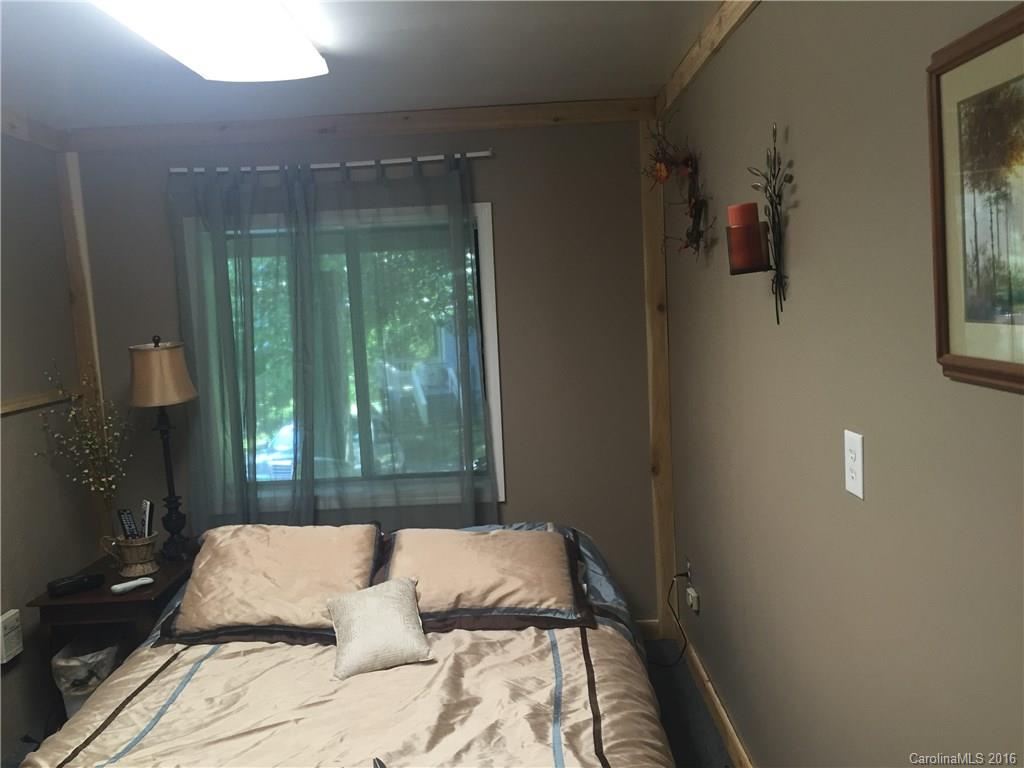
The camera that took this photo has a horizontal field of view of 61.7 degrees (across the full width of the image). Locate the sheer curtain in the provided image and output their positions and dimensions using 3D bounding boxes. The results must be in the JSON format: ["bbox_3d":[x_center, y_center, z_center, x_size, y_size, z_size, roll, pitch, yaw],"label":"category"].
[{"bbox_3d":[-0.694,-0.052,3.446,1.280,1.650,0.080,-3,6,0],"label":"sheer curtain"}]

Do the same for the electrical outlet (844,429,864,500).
[{"bbox_3d":[0.634,0.148,1.600,0.012,0.116,0.071,-3,6,0],"label":"electrical outlet"}]

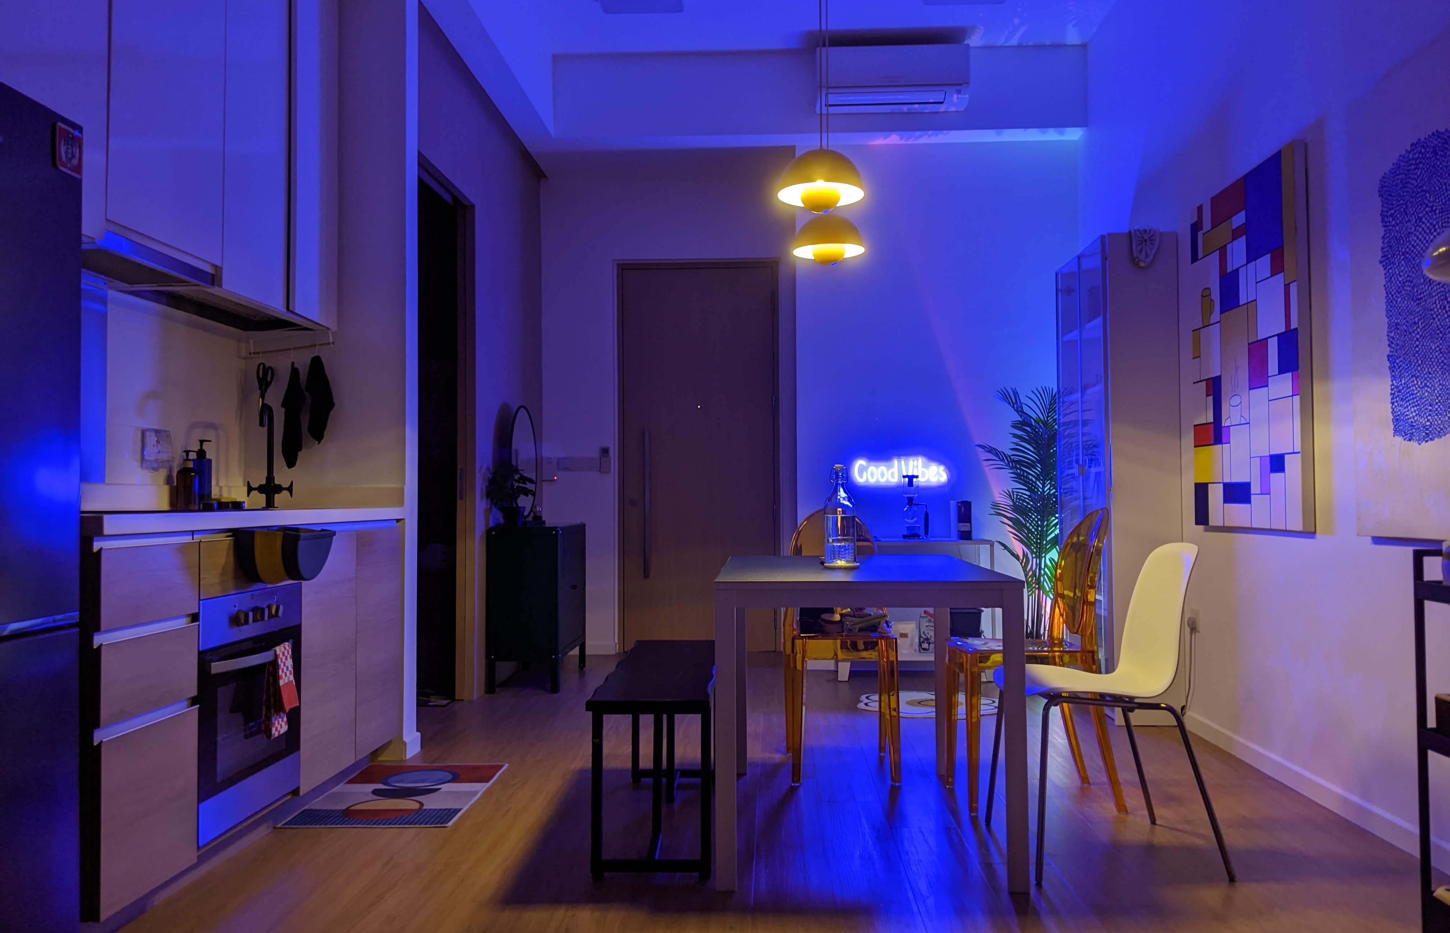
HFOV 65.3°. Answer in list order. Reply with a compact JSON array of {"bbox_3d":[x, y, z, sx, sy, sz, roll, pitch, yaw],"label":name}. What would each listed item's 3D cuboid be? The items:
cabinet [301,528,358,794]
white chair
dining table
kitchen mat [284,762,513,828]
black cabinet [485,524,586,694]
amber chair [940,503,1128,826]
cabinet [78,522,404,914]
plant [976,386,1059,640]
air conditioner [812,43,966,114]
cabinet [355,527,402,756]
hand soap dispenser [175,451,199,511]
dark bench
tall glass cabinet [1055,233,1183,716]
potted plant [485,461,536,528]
[{"bbox_3d":[-1.489,0.570,3.495,0.550,0.780,0.430,0,-2,3],"label":"cabinet"},{"bbox_3d":[0.991,0.614,3.028,0.550,0.830,0.500,0,-2,-2],"label":"white chair"},{"bbox_3d":[0.374,0.665,3.317,0.750,0.740,1.225,0,-2,2],"label":"dining table"},{"bbox_3d":[-1.032,1.050,3.651,0.500,0.008,0.800,0,-2,2],"label":"kitchen mat"},{"bbox_3d":[-0.981,0.716,5.907,0.360,0.810,0.790,0,-2,3],"label":"black cabinet"},{"bbox_3d":[0.965,0.588,3.546,0.505,0.905,0.380,0,-2,-3],"label":"amber chair"},{"bbox_3d":[-1.510,0.574,3.235,0.580,0.820,1.860,0,-2,3],"label":"cabinet"},{"bbox_3d":[1.618,0.347,5.767,0.560,1.510,0.560,0,-2,3],"label":"plant"},{"bbox_3d":[0.874,-2.031,5.938,0.785,0.285,0.215,0,-2,2],"label":"air conditioner"},{"bbox_3d":[-1.469,0.580,3.934,0.550,0.780,0.450,0,-2,3],"label":"cabinet"},{"bbox_3d":[-1.617,0.042,3.405,0.062,0.178,0.060,0,-2,0],"label":"hand soap dispenser"},{"bbox_3d":[-0.160,0.813,3.317,0.315,0.453,1.200,0,-2,2],"label":"dark bench"},{"bbox_3d":[1.761,0.067,5.074,0.300,2.030,0.810,0,-2,3],"label":"tall glass cabinet"},{"bbox_3d":[-1.087,0.144,5.740,0.225,0.335,0.225,0,-2,2],"label":"potted plant"}]

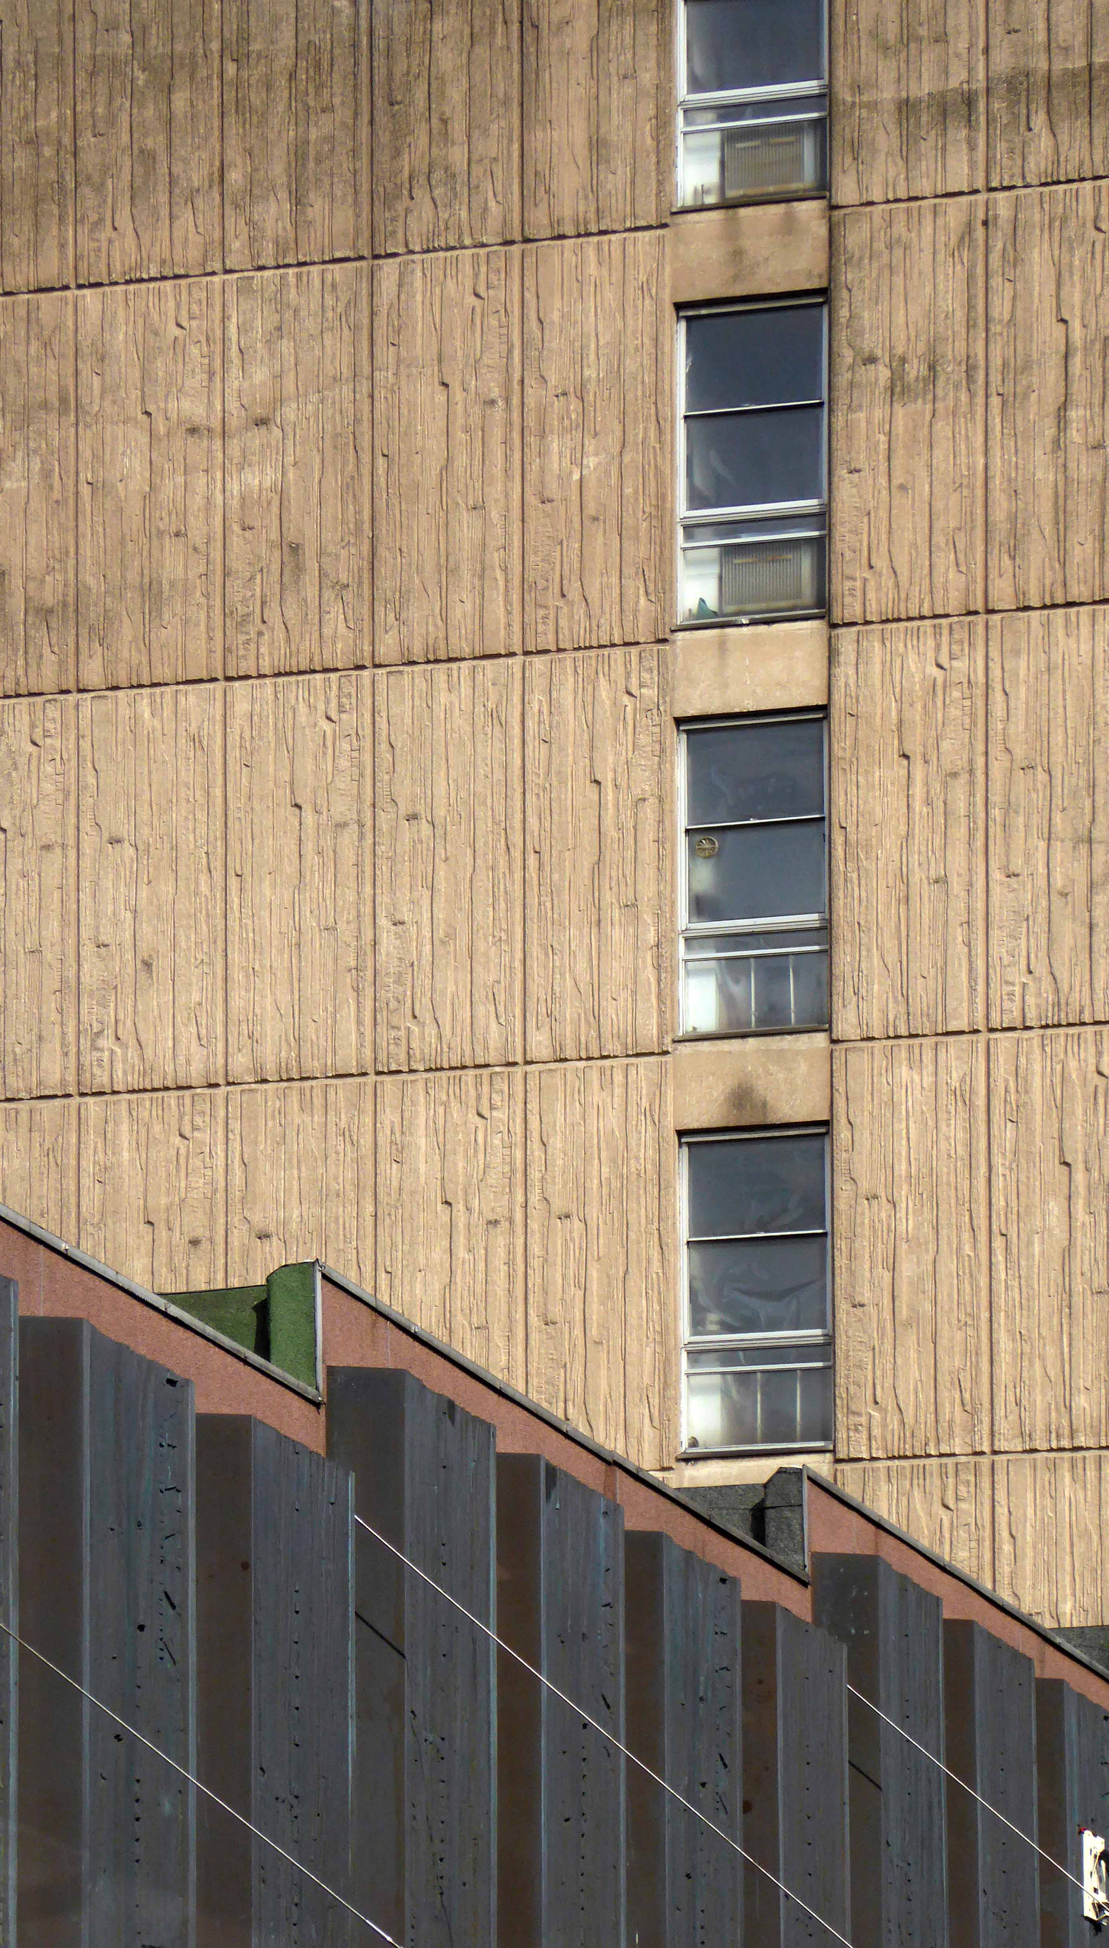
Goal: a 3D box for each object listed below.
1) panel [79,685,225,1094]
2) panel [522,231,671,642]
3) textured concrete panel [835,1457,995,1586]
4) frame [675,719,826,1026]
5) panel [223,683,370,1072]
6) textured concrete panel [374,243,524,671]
[{"bbox_3d":[-2.789,-0.591,58.492,1.092,2.800,0.120,-4,-10,23],"label":"panel"},{"bbox_3d":[0.318,-3.581,56.971,1.040,2.760,0.150,-5,-13,20],"label":"panel"},{"bbox_3d":[2.354,4.471,54.452,1.040,2.760,0.150,-5,-13,20],"label":"textured concrete panel"},{"bbox_3d":[1.343,-0.666,56.431,1.070,2.186,0.100,-4,-11,21],"label":"frame"},{"bbox_3d":[-1.764,-0.665,58.064,1.092,2.800,0.120,-4,-10,23],"label":"panel"},{"bbox_3d":[-0.739,-3.557,58.106,1.092,2.800,0.120,-4,-10,23],"label":"textured concrete panel"}]

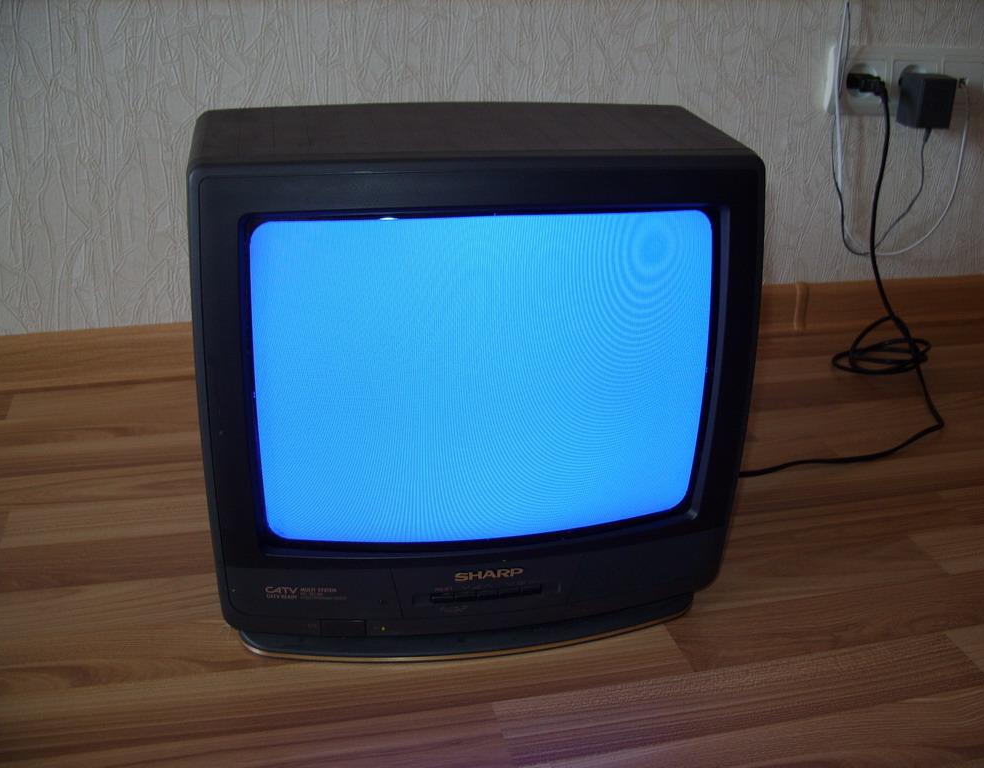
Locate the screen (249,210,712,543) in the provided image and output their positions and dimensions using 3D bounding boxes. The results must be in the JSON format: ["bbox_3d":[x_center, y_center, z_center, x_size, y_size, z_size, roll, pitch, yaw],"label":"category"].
[{"bbox_3d":[-0.004,-0.004,0.722,0.290,0.213,0.025,-3,22,-10],"label":"screen"}]

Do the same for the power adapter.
[{"bbox_3d":[0.499,-0.326,1.293,0.043,0.056,0.050,-5,24,-13],"label":"power adapter"}]

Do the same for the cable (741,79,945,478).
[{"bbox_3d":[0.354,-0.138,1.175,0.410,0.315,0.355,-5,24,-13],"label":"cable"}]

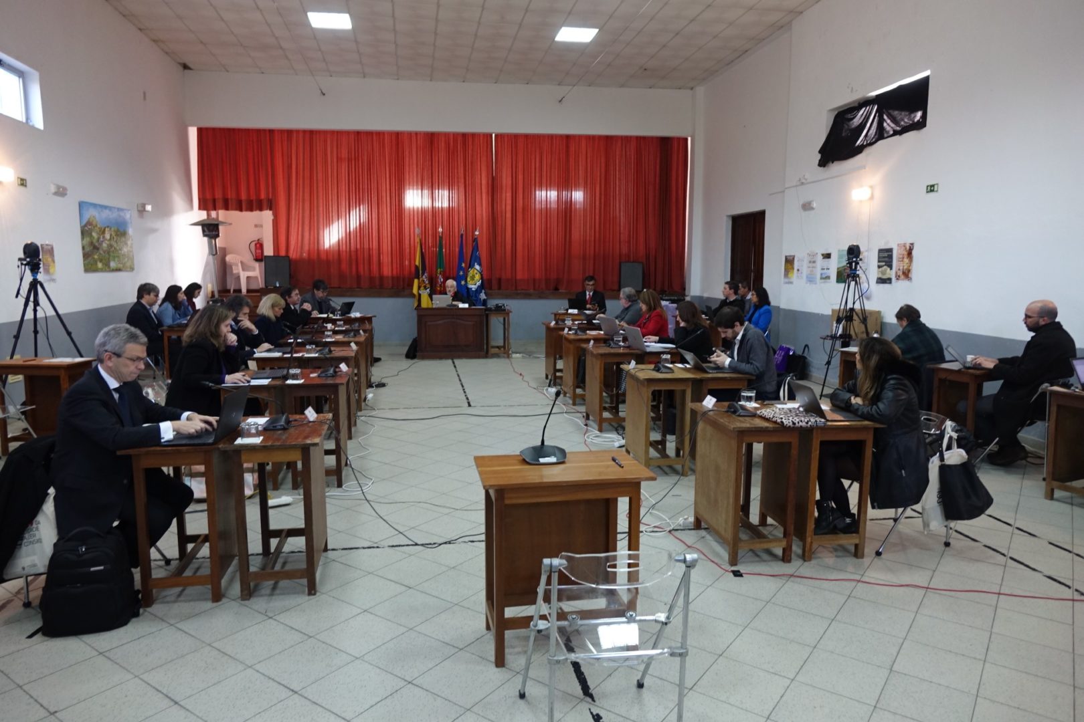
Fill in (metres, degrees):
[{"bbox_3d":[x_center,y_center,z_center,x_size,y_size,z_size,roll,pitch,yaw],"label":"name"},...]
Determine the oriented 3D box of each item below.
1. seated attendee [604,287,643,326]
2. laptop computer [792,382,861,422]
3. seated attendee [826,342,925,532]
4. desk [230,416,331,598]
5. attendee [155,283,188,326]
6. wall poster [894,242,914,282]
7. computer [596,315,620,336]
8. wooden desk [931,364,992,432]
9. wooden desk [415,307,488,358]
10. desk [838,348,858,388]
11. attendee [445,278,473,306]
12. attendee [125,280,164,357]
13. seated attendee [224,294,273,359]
[{"bbox_3d":[1.081,-0.356,9.716,0.760,1.280,0.520,-1,8,-10],"label":"seated attendee"},{"bbox_3d":[1.597,0.216,4.064,0.320,0.190,0.295,0,8,-4],"label":"laptop computer"},{"bbox_3d":[1.956,0.453,4.244,0.690,1.210,0.500,-1,8,-10],"label":"seated attendee"},{"bbox_3d":[-1.329,0.727,3.745,0.460,0.757,0.690,-1,8,-10],"label":"desk"},{"bbox_3d":[-4.679,-0.306,9.486,0.750,1.310,0.500,-1,8,-5],"label":"attendee"},{"bbox_3d":[4.075,-1.109,8.115,0.010,0.417,0.285,-1,8,-10],"label":"wall poster"},{"bbox_3d":[0.895,-0.416,8.648,0.280,0.210,0.330,-5,9,-34],"label":"computer"},{"bbox_3d":[3.680,0.440,6.129,0.680,0.757,0.460,-3,8,-23],"label":"wooden desk"},{"bbox_3d":[-1.611,-0.510,12.782,1.190,0.873,0.620,-1,8,-10],"label":"wooden desk"},{"bbox_3d":[3.311,0.291,7.152,0.690,0.770,0.450,-4,9,-28],"label":"desk"},{"bbox_3d":[-1.490,-0.778,12.806,0.550,1.300,0.650,-1,8,-10],"label":"attendee"},{"bbox_3d":[-5.541,-0.440,10.319,0.760,1.335,0.520,0,7,-4],"label":"attendee"},{"bbox_3d":[-2.746,0.032,6.655,0.680,1.300,0.520,-1,8,-10],"label":"seated attendee"}]

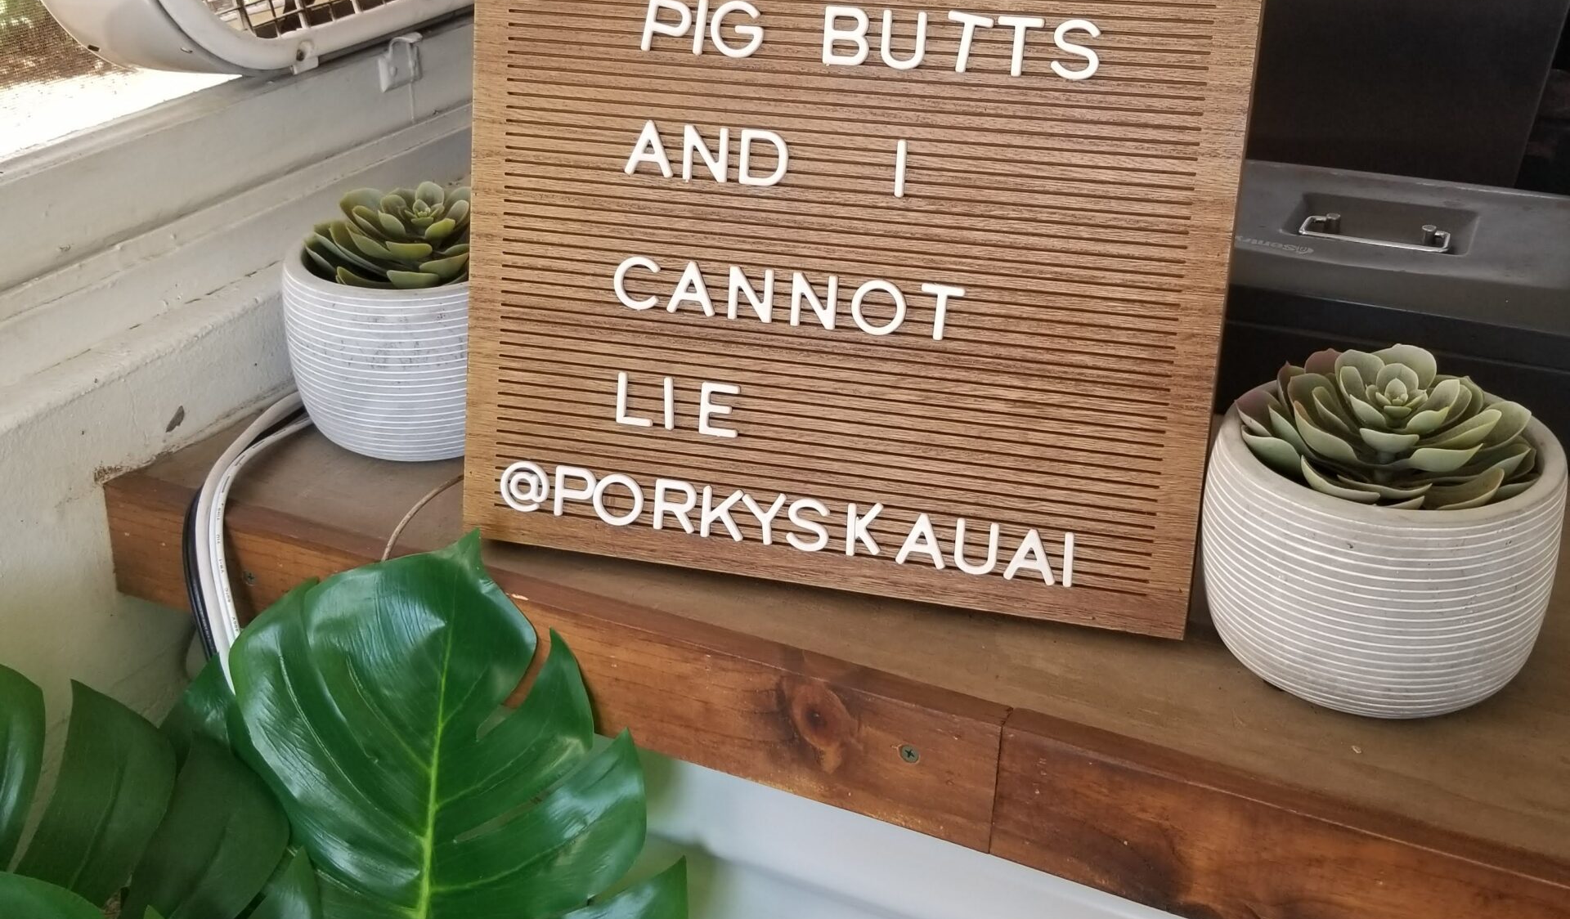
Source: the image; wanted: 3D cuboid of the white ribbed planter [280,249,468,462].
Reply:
[{"bbox_3d":[-0.201,-0.069,0.879,0.149,0.107,0.149,-7,30,-12],"label":"white ribbed planter"}]

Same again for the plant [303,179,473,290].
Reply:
[{"bbox_3d":[-0.197,-0.116,0.854,0.122,0.060,0.122,-7,30,-12],"label":"plant"}]

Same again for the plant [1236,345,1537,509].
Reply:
[{"bbox_3d":[0.249,-0.009,0.658,0.122,0.060,0.122,12,31,21],"label":"plant"}]

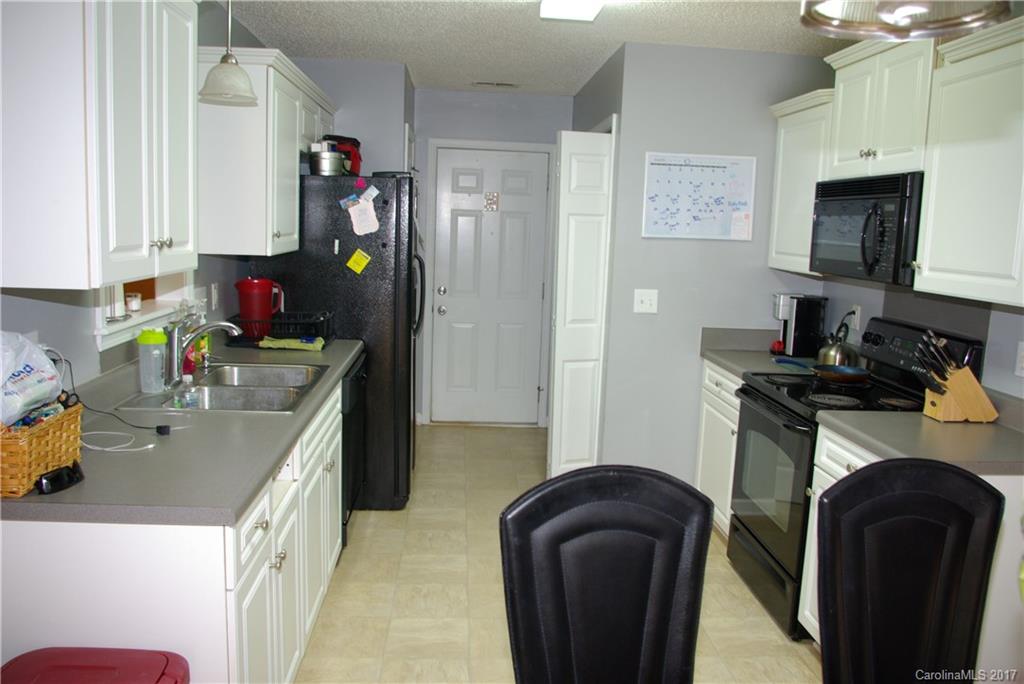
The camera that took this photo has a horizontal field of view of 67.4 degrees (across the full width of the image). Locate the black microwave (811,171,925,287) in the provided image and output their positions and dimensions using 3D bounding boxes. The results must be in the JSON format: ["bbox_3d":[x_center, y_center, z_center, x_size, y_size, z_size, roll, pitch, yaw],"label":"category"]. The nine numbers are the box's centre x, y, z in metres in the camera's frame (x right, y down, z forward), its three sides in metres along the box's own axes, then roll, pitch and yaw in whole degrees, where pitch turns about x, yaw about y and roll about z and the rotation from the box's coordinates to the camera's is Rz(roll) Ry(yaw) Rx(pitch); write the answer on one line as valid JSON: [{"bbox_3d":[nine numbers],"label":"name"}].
[{"bbox_3d":[1.545,-0.446,3.053,0.405,0.403,0.755,2,9,-4],"label":"black microwave"}]

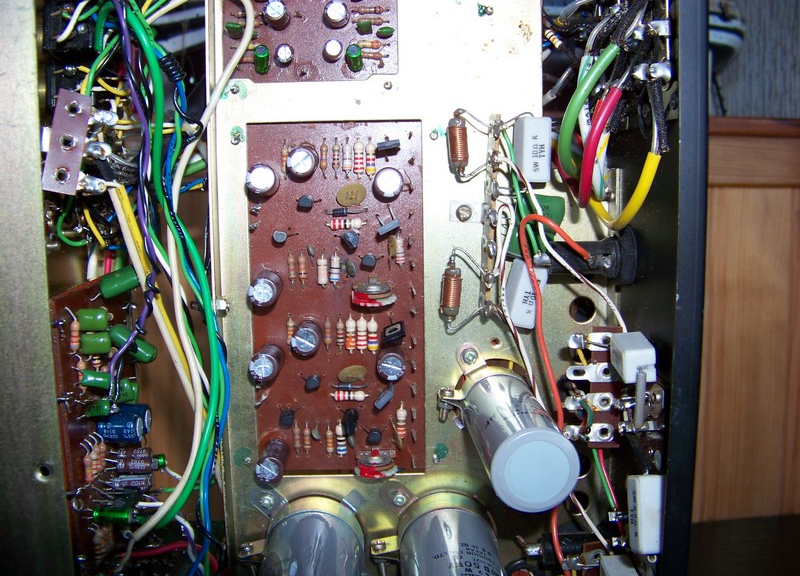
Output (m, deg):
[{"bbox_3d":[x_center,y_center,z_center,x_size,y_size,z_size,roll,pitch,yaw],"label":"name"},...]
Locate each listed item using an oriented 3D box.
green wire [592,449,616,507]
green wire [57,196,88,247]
[{"bbox_3d":[0.065,0.061,0.266,0.003,0.020,0.003,-14,-24,-1],"label":"green wire"},{"bbox_3d":[-0.107,-0.022,0.272,0.011,0.017,0.007,-1,7,-3],"label":"green wire"}]

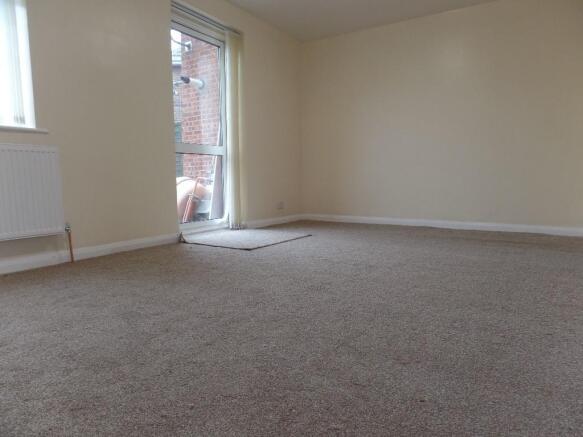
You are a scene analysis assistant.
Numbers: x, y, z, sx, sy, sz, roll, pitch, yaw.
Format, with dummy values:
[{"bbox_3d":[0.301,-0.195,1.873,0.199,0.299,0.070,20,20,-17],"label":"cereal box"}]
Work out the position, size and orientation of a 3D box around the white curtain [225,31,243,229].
[{"bbox_3d":[-0.621,-0.911,4.209,0.100,2.095,0.130,4,7,32],"label":"white curtain"}]

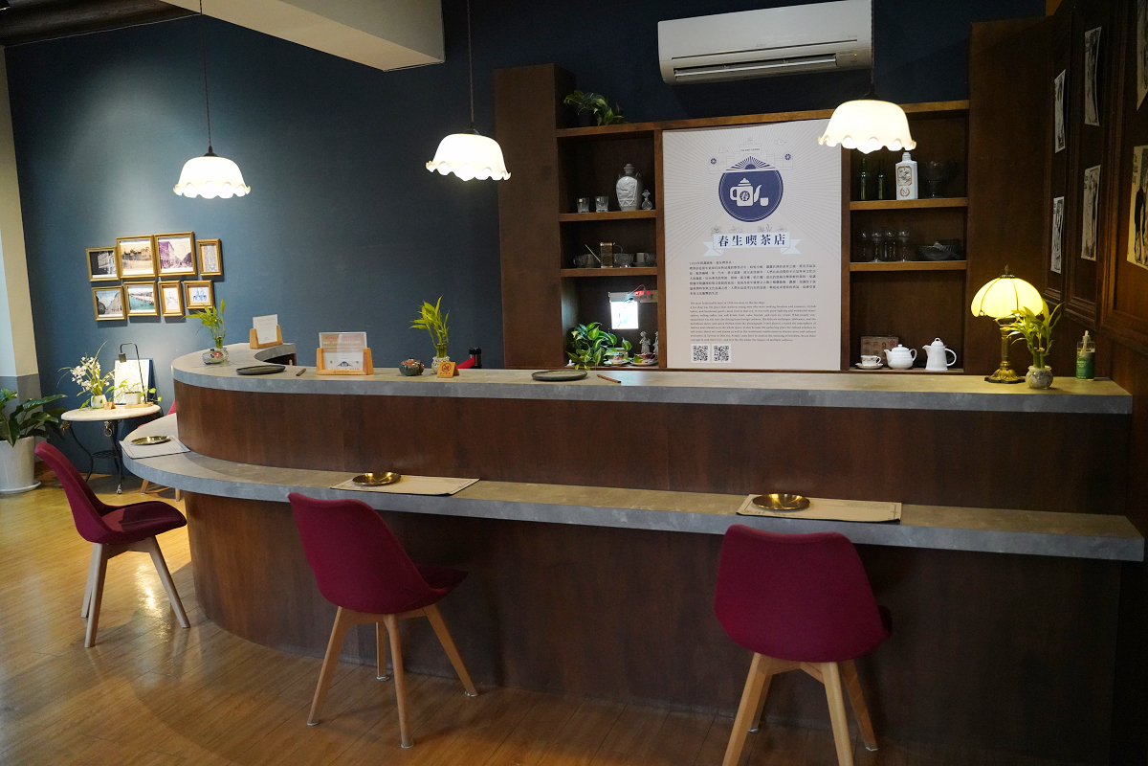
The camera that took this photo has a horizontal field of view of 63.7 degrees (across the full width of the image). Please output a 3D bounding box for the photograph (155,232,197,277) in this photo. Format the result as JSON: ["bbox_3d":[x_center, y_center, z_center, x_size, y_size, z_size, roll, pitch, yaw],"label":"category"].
[{"bbox_3d":[-2.703,-0.876,6.317,0.337,0.288,0.025,1,9,20],"label":"photograph"}]

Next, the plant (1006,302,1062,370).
[{"bbox_3d":[1.358,-0.135,2.728,0.146,0.206,0.150,2,8,27],"label":"plant"}]

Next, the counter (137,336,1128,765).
[{"bbox_3d":[-0.324,0.460,3.952,4.380,1.102,1.840,1,8,17],"label":"counter"}]

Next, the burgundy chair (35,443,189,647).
[{"bbox_3d":[-1.965,0.640,3.989,0.545,0.830,0.480,-5,8,-27],"label":"burgundy chair"}]

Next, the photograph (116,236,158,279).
[{"bbox_3d":[-3.167,-0.916,6.726,0.350,0.282,0.030,1,8,21],"label":"photograph"}]

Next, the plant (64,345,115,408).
[{"bbox_3d":[-3.556,-0.055,6.770,0.340,0.471,0.300,-5,8,-27],"label":"plant"}]

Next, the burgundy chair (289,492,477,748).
[{"bbox_3d":[-0.640,0.722,3.095,0.470,0.830,0.555,2,9,24],"label":"burgundy chair"}]

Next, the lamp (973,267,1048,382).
[{"bbox_3d":[1.335,-0.181,2.850,0.204,0.353,0.204,2,8,25],"label":"lamp"}]

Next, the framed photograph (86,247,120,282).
[{"bbox_3d":[-3.318,-0.837,6.551,0.288,0.238,0.025,1,9,20],"label":"framed photograph"}]

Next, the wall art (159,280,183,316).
[{"bbox_3d":[-2.762,-0.581,6.385,0.190,0.240,0.025,1,9,20],"label":"wall art"}]

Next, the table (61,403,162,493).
[{"bbox_3d":[-3.315,0.466,6.708,0.645,0.560,0.645,-5,8,-26],"label":"table"}]

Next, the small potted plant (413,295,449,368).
[{"bbox_3d":[-0.533,-0.184,3.504,0.145,0.285,0.130,1,9,20],"label":"small potted plant"}]

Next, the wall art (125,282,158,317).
[{"bbox_3d":[-3.012,-0.586,6.476,0.288,0.238,0.025,1,9,20],"label":"wall art"}]

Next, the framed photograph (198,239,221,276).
[{"bbox_3d":[-2.436,-0.841,6.224,0.190,0.238,0.025,1,9,20],"label":"framed photograph"}]

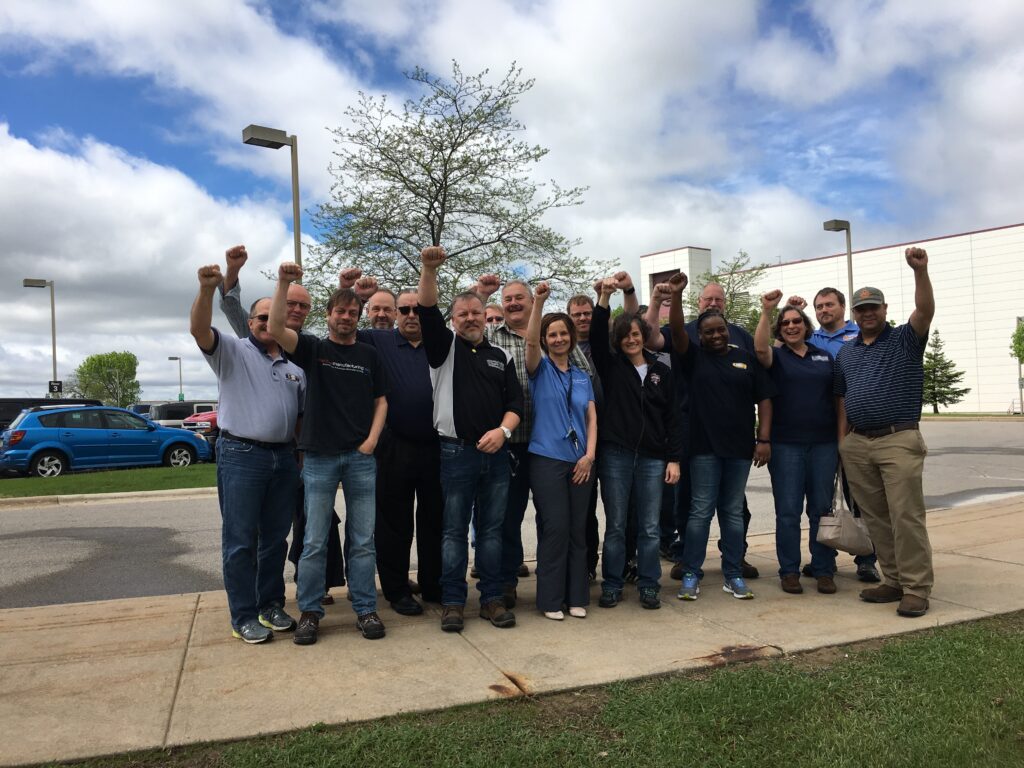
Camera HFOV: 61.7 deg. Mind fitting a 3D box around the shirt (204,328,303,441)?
[{"bbox_3d":[-1.388,0.013,4.590,0.530,0.630,0.360,-1,-1,-45],"label":"shirt"}]

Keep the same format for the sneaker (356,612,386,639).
[{"bbox_3d":[-0.733,1.227,4.480,0.110,0.125,0.300,-2,-1,-18],"label":"sneaker"}]

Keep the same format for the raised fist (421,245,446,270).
[{"bbox_3d":[-0.386,-0.620,4.220,0.118,0.115,0.095,2,13,0],"label":"raised fist"}]

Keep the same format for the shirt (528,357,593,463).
[{"bbox_3d":[0.272,0.135,4.720,0.380,0.590,0.260,-2,-1,-6],"label":"shirt"}]

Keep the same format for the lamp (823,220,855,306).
[{"bbox_3d":[11.777,-2.295,30.182,1.000,7.100,0.460,-2,-1,-36],"label":"lamp"}]

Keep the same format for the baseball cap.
[{"bbox_3d":[1.861,-0.450,4.490,0.175,0.130,0.250,-3,-1,38],"label":"baseball cap"}]

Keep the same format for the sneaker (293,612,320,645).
[{"bbox_3d":[-1.073,1.271,4.491,0.115,0.120,0.300,-2,-1,-2],"label":"sneaker"}]

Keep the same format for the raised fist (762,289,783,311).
[{"bbox_3d":[1.451,-0.471,4.780,0.105,0.108,0.090,8,9,8],"label":"raised fist"}]

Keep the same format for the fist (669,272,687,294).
[{"bbox_3d":[0.970,-0.591,5.000,0.100,0.120,0.100,-2,-1,9],"label":"fist"}]

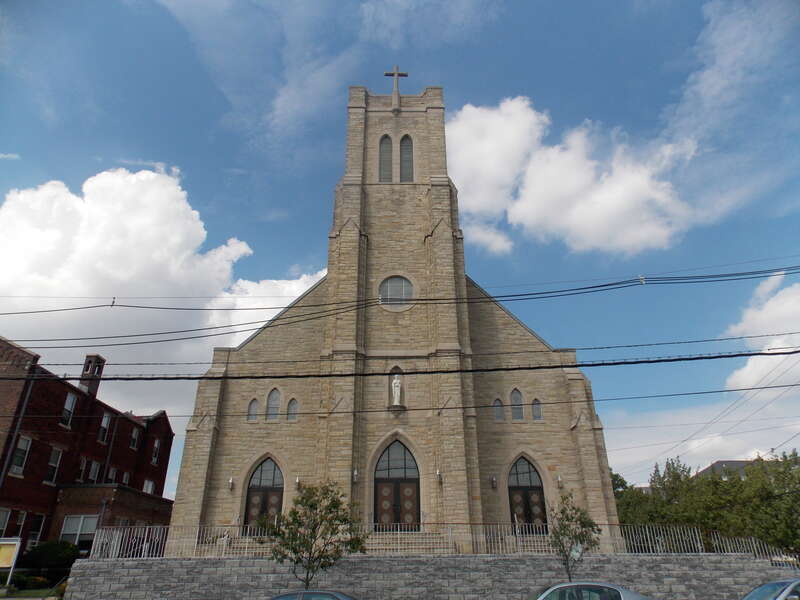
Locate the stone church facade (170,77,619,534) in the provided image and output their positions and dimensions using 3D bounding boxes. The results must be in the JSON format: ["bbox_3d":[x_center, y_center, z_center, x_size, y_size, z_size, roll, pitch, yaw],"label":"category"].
[{"bbox_3d":[-0.203,-0.483,31.012,20.600,28.100,8.200,0,-26,0],"label":"stone church facade"}]

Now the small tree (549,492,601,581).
[{"bbox_3d":[4.843,7.033,14.357,1.450,3.530,1.450,0,-26,0],"label":"small tree"}]

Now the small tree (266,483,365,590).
[{"bbox_3d":[-2.308,6.934,14.427,2.800,3.850,2.700,0,-26,0],"label":"small tree"}]

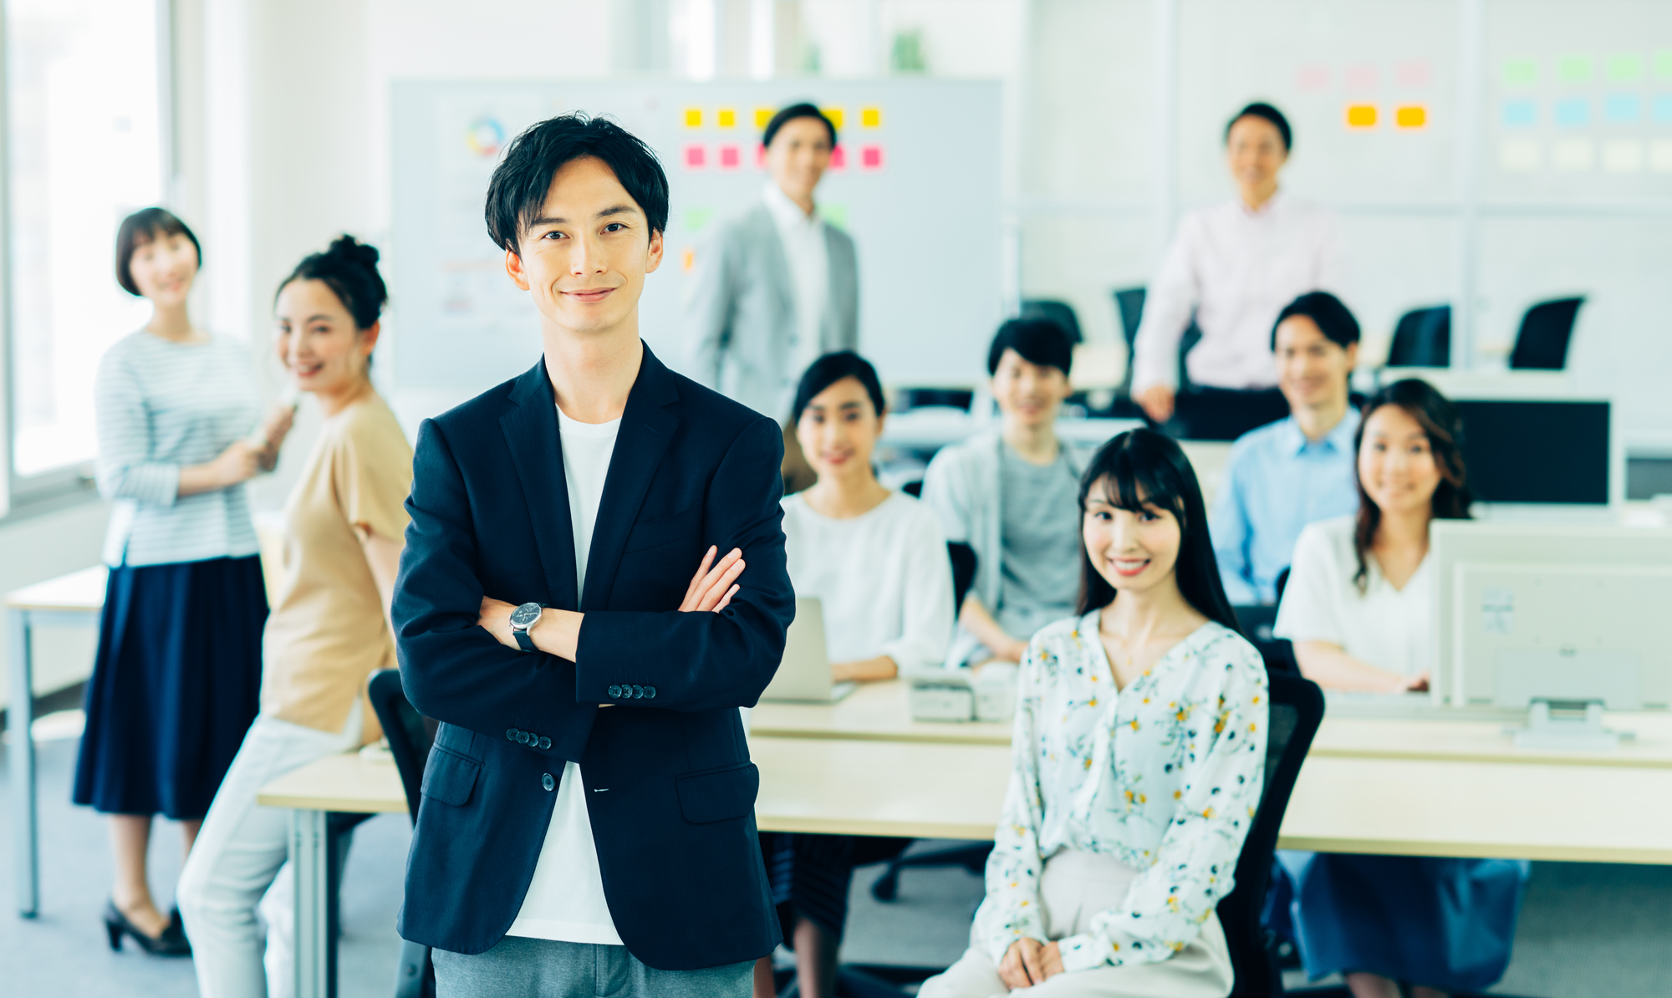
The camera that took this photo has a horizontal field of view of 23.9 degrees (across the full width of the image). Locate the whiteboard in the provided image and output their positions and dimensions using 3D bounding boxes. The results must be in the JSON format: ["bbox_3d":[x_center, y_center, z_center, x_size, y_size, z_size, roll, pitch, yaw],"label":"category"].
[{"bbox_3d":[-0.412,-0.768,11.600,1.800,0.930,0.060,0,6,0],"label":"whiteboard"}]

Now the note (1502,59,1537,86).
[{"bbox_3d":[2.155,-1.346,12.432,0.100,0.075,0.008,1,6,12],"label":"note"}]

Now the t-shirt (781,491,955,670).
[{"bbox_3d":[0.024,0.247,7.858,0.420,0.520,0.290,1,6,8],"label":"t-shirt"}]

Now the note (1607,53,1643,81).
[{"bbox_3d":[2.515,-1.376,12.600,0.102,0.076,0.004,1,6,11],"label":"note"}]

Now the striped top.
[{"bbox_3d":[-1.401,-0.105,8.430,0.390,0.510,0.270,-5,8,-40],"label":"striped top"}]

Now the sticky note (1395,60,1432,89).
[{"bbox_3d":[1.826,-1.347,12.503,0.100,0.075,0.008,1,6,12],"label":"sticky note"}]

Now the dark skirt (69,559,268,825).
[{"bbox_3d":[-1.419,0.393,8.450,0.420,0.580,0.360,-5,8,-40],"label":"dark skirt"}]

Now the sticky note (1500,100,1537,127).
[{"bbox_3d":[2.155,-1.218,12.446,0.100,0.075,0.008,1,6,12],"label":"sticky note"}]

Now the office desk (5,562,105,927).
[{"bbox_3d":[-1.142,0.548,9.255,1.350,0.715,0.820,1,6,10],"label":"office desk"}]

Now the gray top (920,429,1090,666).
[{"bbox_3d":[0.427,0.112,8.750,0.480,0.550,0.300,0,6,2],"label":"gray top"}]

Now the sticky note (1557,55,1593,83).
[{"bbox_3d":[2.364,-1.377,12.630,0.102,0.076,0.004,1,6,11],"label":"sticky note"}]

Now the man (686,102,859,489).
[{"bbox_3d":[-0.135,-0.129,10.297,0.480,1.780,0.310,-3,7,-22],"label":"man"}]

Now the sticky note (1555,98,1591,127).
[{"bbox_3d":[2.315,-1.216,12.411,0.100,0.075,0.008,1,6,12],"label":"sticky note"}]

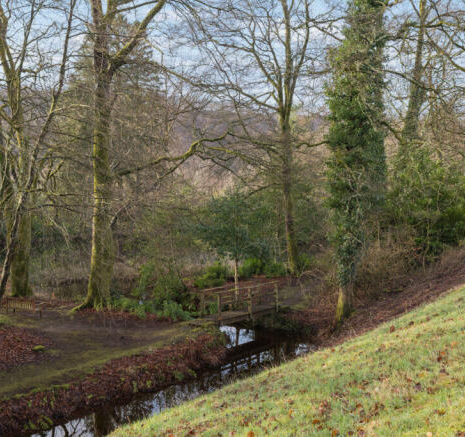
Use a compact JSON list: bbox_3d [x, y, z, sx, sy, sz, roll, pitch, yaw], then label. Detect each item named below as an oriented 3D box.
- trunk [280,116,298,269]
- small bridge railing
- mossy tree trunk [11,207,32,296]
[{"bbox_3d":[3.005,-1.094,33.781,0.750,8.170,0.650,-2,2,5],"label":"trunk"},{"bbox_3d":[0.312,3.491,26.903,1.075,1.280,3.919,2,3,43],"label":"small bridge railing"},{"bbox_3d":[-10.316,1.668,31.139,1.000,4.315,0.950,0,2,-18],"label":"mossy tree trunk"}]

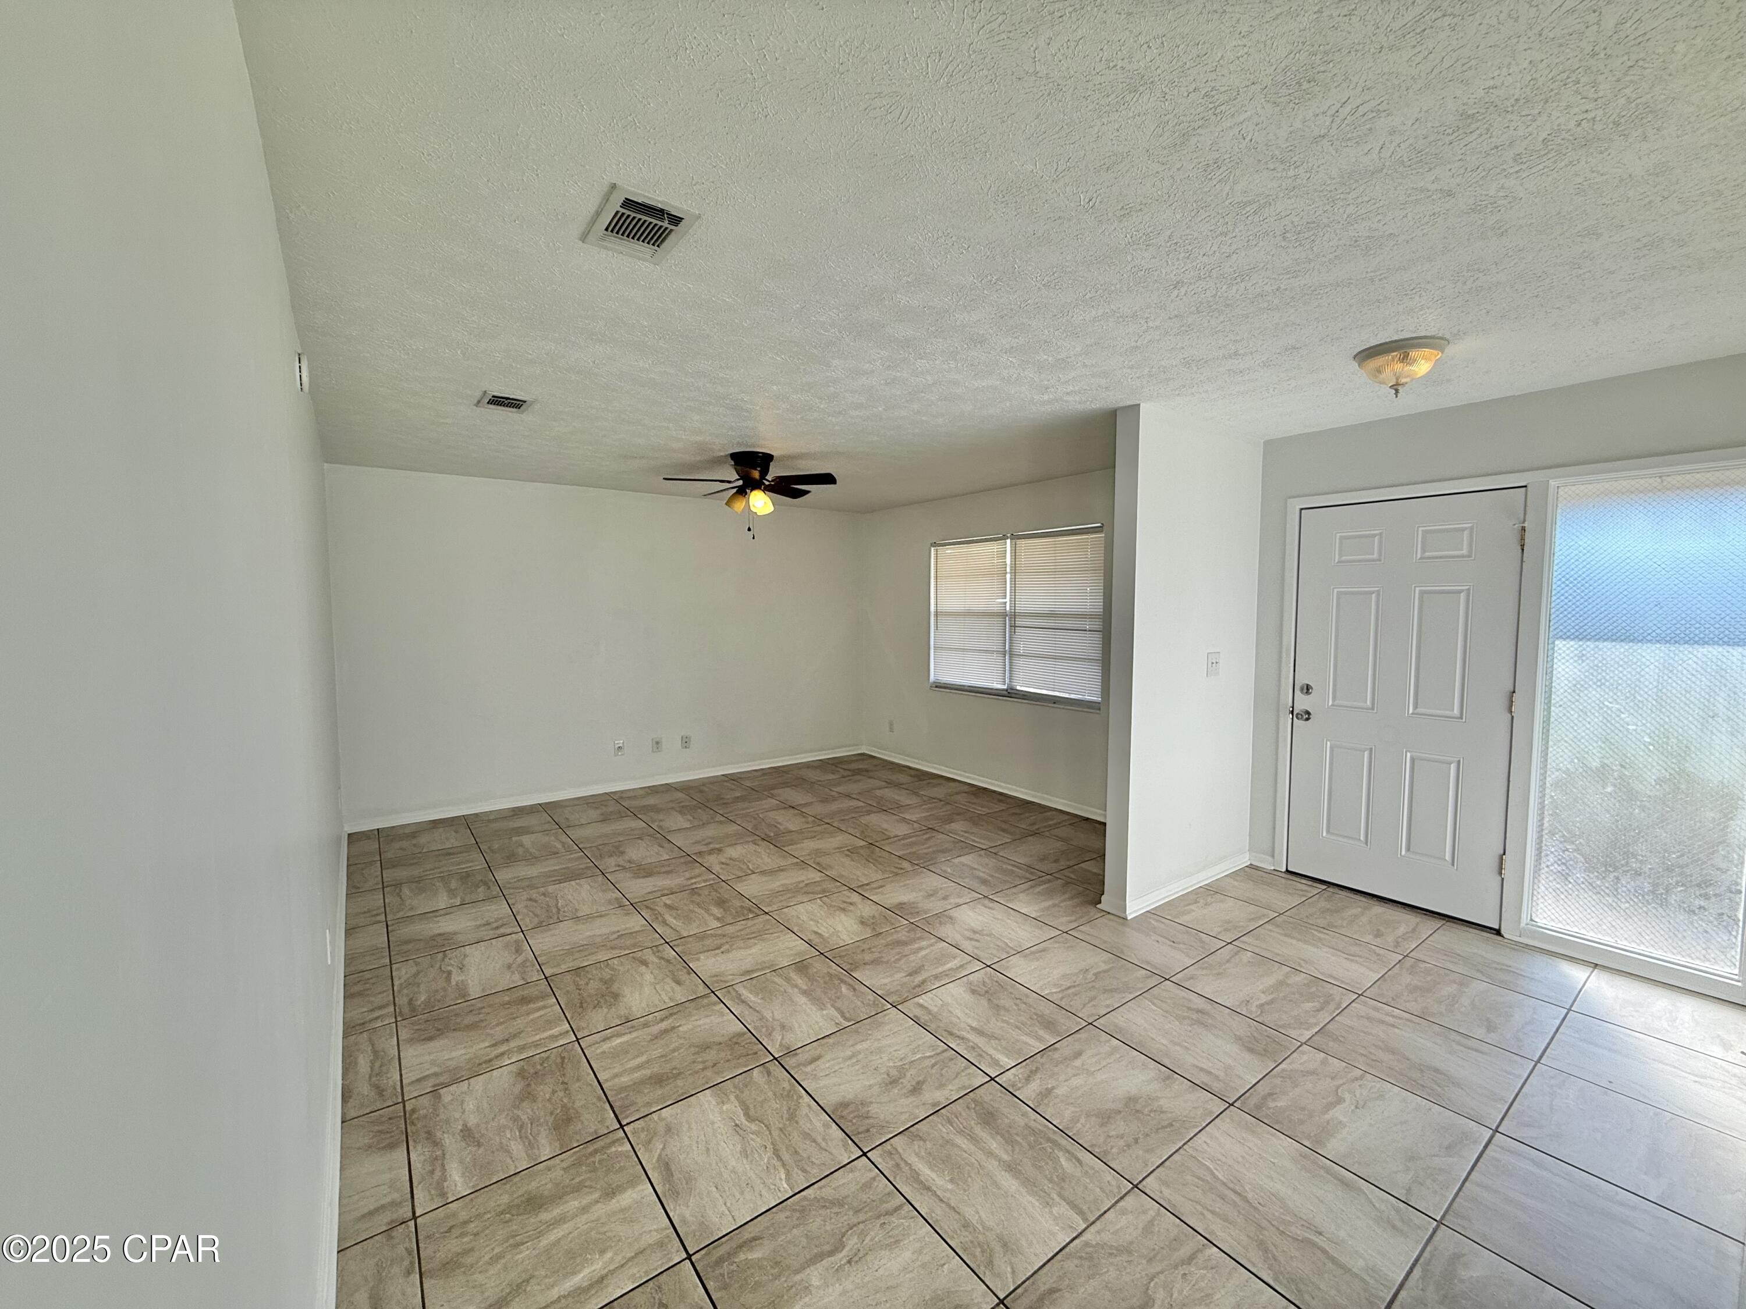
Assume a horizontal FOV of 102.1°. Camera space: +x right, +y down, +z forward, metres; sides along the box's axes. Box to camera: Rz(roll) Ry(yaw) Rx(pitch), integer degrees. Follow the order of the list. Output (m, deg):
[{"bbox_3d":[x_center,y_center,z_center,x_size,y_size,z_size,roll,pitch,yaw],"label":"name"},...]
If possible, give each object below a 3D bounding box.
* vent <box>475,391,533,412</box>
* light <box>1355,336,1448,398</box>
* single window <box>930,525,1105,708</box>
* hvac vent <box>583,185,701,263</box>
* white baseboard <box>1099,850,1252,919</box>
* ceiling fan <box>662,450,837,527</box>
[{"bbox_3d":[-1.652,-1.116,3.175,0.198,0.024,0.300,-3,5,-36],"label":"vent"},{"bbox_3d":[1.864,-0.999,2.505,0.275,0.165,0.275,-3,5,-36],"label":"light"},{"bbox_3d":[1.068,-0.290,5.603,0.100,1.310,1.790,-3,5,-36],"label":"single window"},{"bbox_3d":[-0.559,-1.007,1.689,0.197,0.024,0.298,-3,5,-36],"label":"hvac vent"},{"bbox_3d":[1.672,1.205,3.841,1.210,0.080,0.170,-3,5,-36],"label":"white baseboard"},{"bbox_3d":[-0.733,-0.973,4.307,1.050,0.480,1.050,-1,4,-7],"label":"ceiling fan"}]

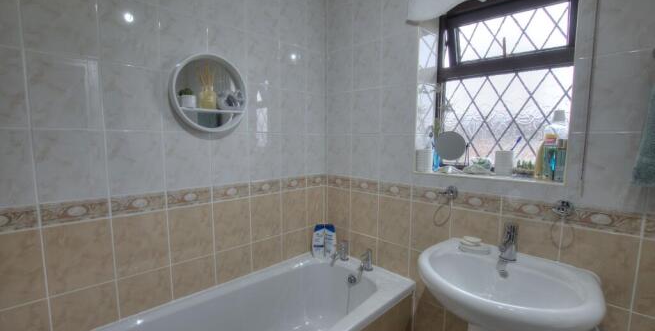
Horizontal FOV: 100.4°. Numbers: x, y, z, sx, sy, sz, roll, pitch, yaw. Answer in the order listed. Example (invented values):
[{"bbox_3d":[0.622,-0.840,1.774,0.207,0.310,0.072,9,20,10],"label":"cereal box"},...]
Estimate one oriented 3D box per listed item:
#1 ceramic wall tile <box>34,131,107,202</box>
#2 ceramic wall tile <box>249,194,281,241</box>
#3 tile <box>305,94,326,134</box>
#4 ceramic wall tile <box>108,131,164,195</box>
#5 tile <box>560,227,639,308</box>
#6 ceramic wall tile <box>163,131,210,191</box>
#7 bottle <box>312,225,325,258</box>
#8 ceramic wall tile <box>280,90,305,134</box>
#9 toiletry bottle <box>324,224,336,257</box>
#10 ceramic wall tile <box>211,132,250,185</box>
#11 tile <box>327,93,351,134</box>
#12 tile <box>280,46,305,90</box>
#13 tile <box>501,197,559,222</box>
[{"bbox_3d":[-0.955,0.003,1.025,0.200,0.262,0.010,-5,7,-42],"label":"ceramic wall tile"},{"bbox_3d":[-0.358,0.302,1.591,0.198,0.260,0.010,-5,8,-41],"label":"ceramic wall tile"},{"bbox_3d":[-0.072,-0.333,1.779,0.151,0.255,0.010,-5,8,-41],"label":"tile"},{"bbox_3d":[-0.804,-0.009,1.160,0.198,0.266,0.010,-5,8,-41],"label":"ceramic wall tile"},{"bbox_3d":[0.955,0.359,0.975,0.200,0.250,0.010,5,7,43],"label":"tile"},{"bbox_3d":[-0.638,-0.022,1.267,0.200,0.250,0.010,-5,8,-44],"label":"ceramic wall tile"},{"bbox_3d":[-0.058,0.488,1.773,0.075,0.210,0.046,0,5,-2],"label":"bottle"},{"bbox_3d":[-0.202,-0.317,1.638,0.196,0.257,0.009,-5,7,-42],"label":"ceramic wall tile"},{"bbox_3d":[0.020,0.487,1.774,0.075,0.214,0.046,0,5,1],"label":"toiletry bottle"},{"bbox_3d":[-0.494,-0.034,1.402,0.200,0.250,0.010,-5,8,-44],"label":"ceramic wall tile"},{"bbox_3d":[0.077,-0.329,1.746,0.205,0.262,0.010,5,7,42],"label":"tile"},{"bbox_3d":[-0.202,-0.573,1.624,0.200,0.250,0.010,-5,8,-44],"label":"tile"},{"bbox_3d":[0.807,0.173,1.085,0.196,0.080,0.009,5,7,42],"label":"tile"}]

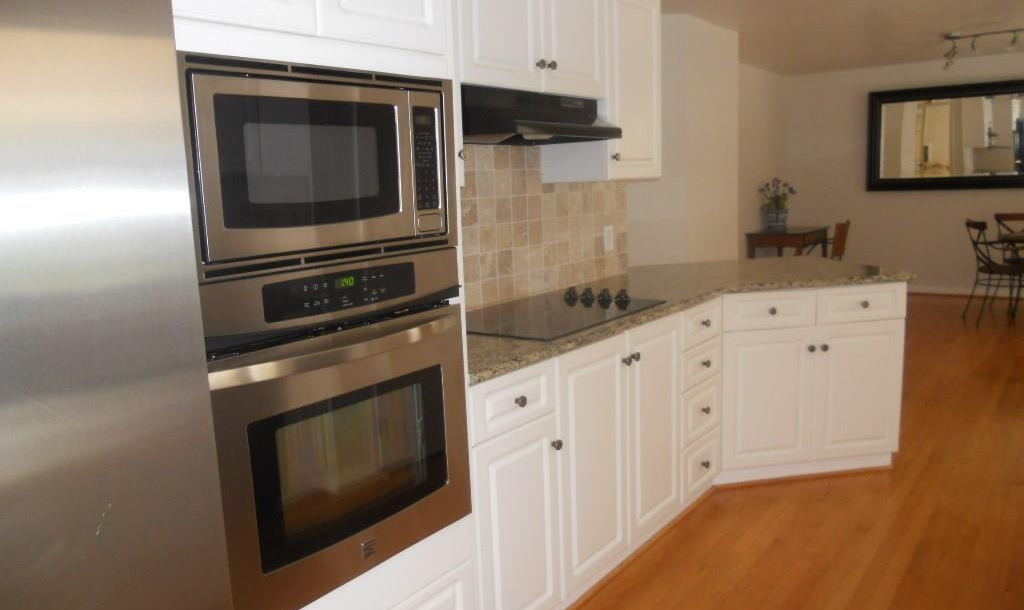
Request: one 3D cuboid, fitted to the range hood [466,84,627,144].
[{"bbox_3d":[0.017,-0.643,2.741,0.435,0.154,0.775,5,11,36],"label":"range hood"}]

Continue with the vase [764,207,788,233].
[{"bbox_3d":[2.668,-0.856,8.044,0.220,0.238,0.220,5,11,36],"label":"vase"}]

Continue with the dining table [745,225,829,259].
[{"bbox_3d":[2.869,-0.404,8.301,0.550,0.750,0.950,5,11,36],"label":"dining table"}]

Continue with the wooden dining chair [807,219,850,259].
[{"bbox_3d":[3.099,-0.433,8.112,0.520,0.850,0.470,5,11,36],"label":"wooden dining chair"}]

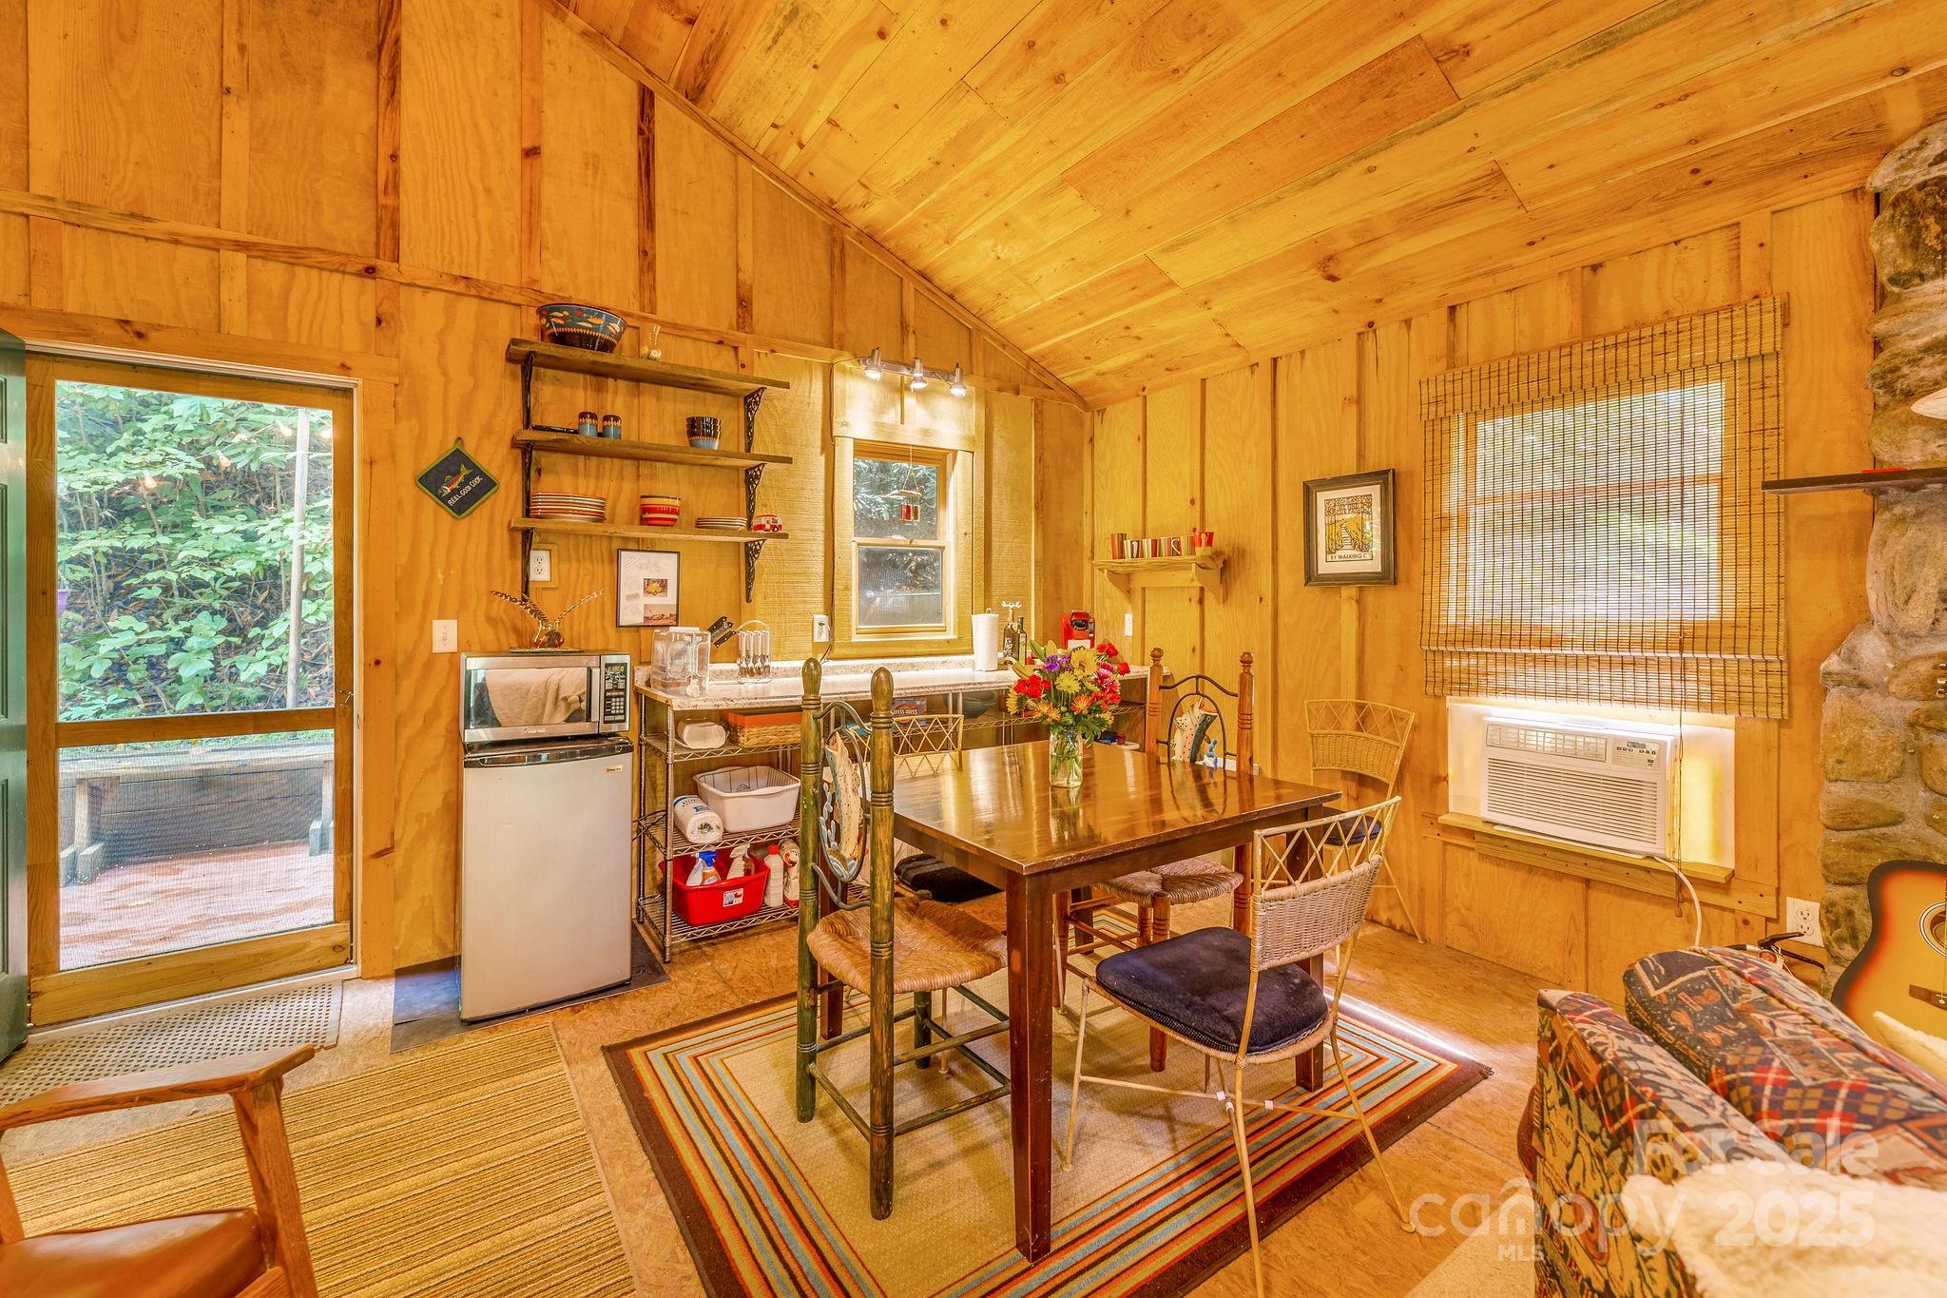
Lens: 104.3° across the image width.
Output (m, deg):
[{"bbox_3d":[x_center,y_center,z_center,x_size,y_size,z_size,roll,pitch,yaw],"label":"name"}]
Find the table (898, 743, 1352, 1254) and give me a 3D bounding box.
[{"bbox_3d":[0.256,0.758,2.149,1.050,0.770,1.020,-1,3,-32],"label":"table"}]

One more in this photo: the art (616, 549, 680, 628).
[{"bbox_3d":[-1.330,-0.244,3.102,0.237,0.310,0.020,-1,3,-32],"label":"art"}]

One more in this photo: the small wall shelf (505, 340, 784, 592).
[{"bbox_3d":[-1.265,-0.661,3.054,1.040,0.940,0.200,-1,2,-33],"label":"small wall shelf"}]

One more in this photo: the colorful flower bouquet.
[{"bbox_3d":[0.265,0.170,2.110,0.330,0.390,0.330,0,2,0],"label":"colorful flower bouquet"}]

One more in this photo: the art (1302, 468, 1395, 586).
[{"bbox_3d":[1.545,-0.488,3.138,0.035,0.453,0.385,-1,3,-32],"label":"art"}]

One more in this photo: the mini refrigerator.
[{"bbox_3d":[-1.508,0.717,2.667,0.475,0.835,0.490,-1,2,-32],"label":"mini refrigerator"}]

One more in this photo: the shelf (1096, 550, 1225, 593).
[{"bbox_3d":[0.946,-0.355,3.926,0.210,0.220,0.730,-1,2,-34],"label":"shelf"}]

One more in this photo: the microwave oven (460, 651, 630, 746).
[{"bbox_3d":[-1.432,0.134,2.550,0.462,0.263,0.350,-1,3,-32],"label":"microwave oven"}]

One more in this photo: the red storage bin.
[{"bbox_3d":[-1.008,0.933,2.981,0.350,0.165,0.300,-1,2,-33],"label":"red storage bin"}]

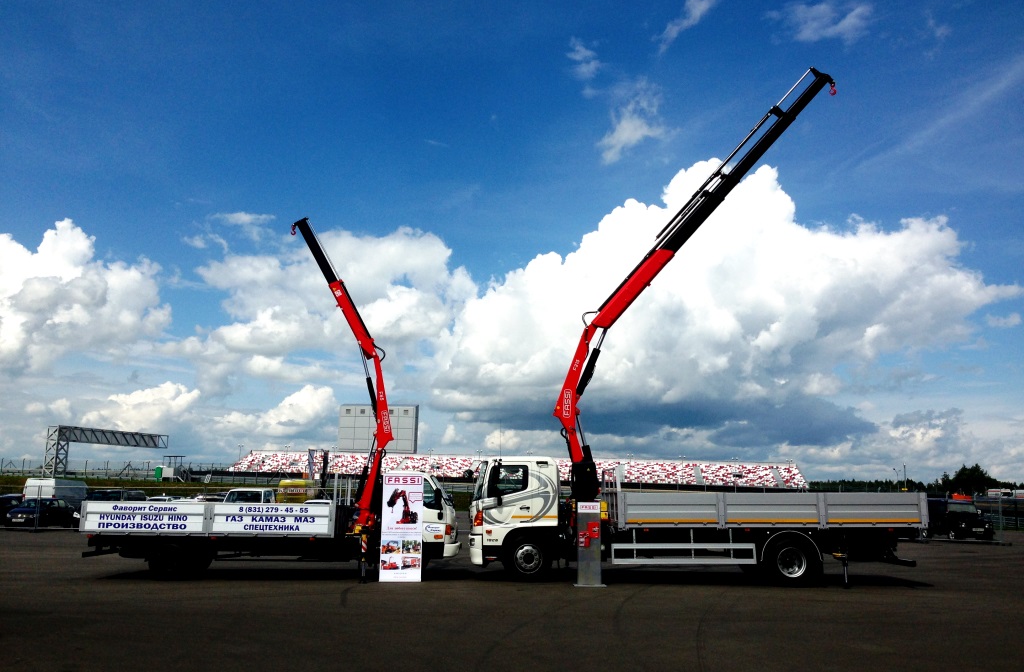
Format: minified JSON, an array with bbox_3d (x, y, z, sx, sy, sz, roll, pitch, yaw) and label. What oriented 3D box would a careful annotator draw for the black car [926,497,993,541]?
[{"bbox_3d":[21.330,8.980,47.200,1.810,2.020,4.450,2,-10,-3],"label":"black car"}]

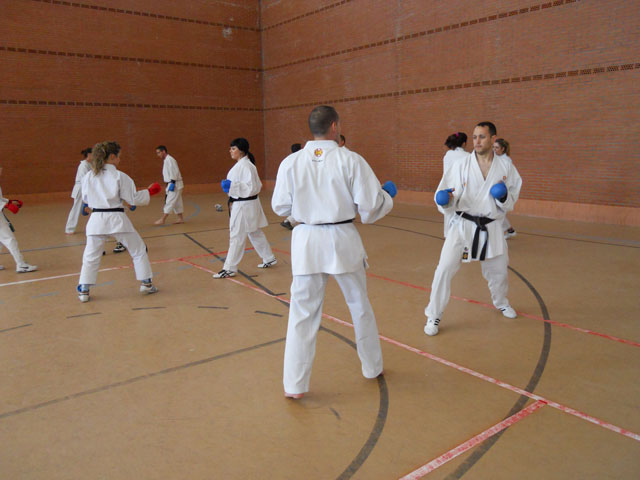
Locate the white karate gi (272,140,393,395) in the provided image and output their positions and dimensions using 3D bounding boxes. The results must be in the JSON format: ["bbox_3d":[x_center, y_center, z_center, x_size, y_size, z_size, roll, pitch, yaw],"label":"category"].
[{"bbox_3d":[0.082,0.157,3.275,0.680,1.480,0.500,2,10,16],"label":"white karate gi"}]

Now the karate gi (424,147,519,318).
[{"bbox_3d":[1.269,-0.051,4.328,0.760,1.400,0.550,2,10,14],"label":"karate gi"}]

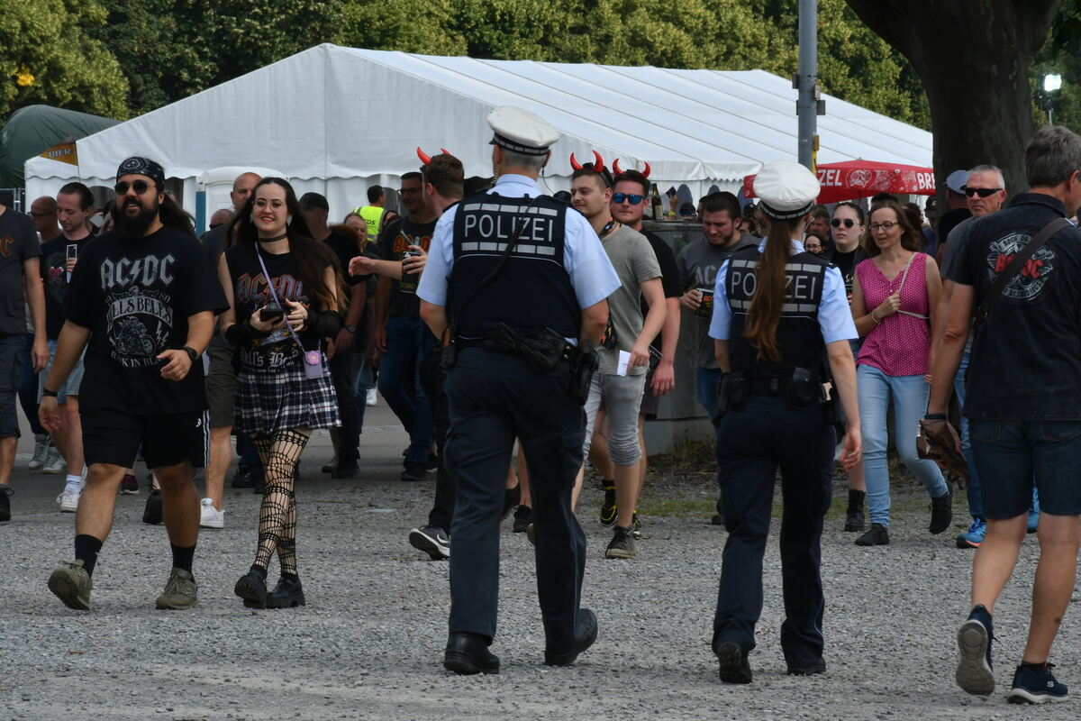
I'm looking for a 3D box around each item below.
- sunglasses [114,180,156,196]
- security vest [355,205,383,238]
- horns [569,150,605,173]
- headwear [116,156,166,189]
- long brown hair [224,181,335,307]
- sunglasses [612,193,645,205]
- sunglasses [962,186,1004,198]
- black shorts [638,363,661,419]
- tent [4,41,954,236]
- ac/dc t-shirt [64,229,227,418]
[{"bbox_3d":[-1.586,-0.677,27.400,0.147,0.050,0.140,0,1,22],"label":"sunglasses"},{"bbox_3d":[-1.585,-1.131,65.000,0.460,0.660,0.300,1,1,27],"label":"security vest"},{"bbox_3d":[0.216,-0.927,32.500,0.175,0.115,0.065,1,1,38],"label":"horns"},{"bbox_3d":[-1.574,-0.740,27.450,0.175,0.135,0.205,0,1,21],"label":"headwear"},{"bbox_3d":[-1.015,-0.461,27.500,0.440,0.530,0.280,0,1,7],"label":"long brown hair"},{"bbox_3d":[0.450,-0.803,34.600,0.150,0.050,0.145,0,1,19],"label":"sunglasses"},{"bbox_3d":[2.128,-0.814,33.550,0.150,0.050,0.150,0,1,20],"label":"sunglasses"},{"bbox_3d":[0.425,0.110,34.800,0.390,0.410,0.310,0,1,12],"label":"black shorts"},{"bbox_3d":[0.372,-2.907,116.475,10.000,4.200,21.600,0,1,20],"label":"tent"},{"bbox_3d":[-1.577,-0.160,27.750,0.630,0.760,0.400,0,1,10],"label":"ac/dc t-shirt"}]

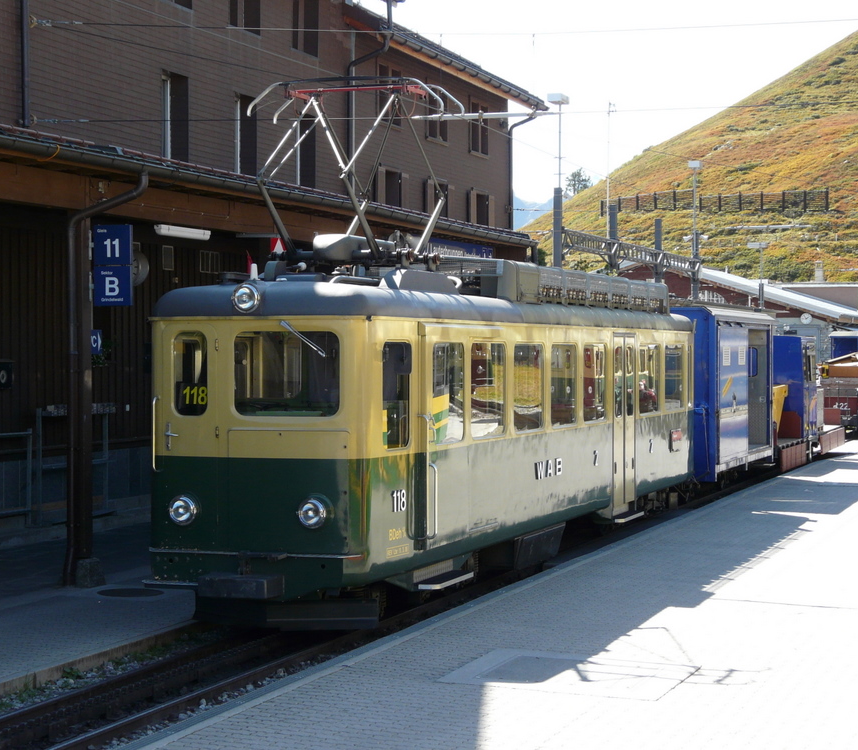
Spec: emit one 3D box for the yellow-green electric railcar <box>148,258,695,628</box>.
[{"bbox_3d":[0.840,0.541,23.202,2.180,3.400,14.400,0,1,19],"label":"yellow-green electric railcar"}]

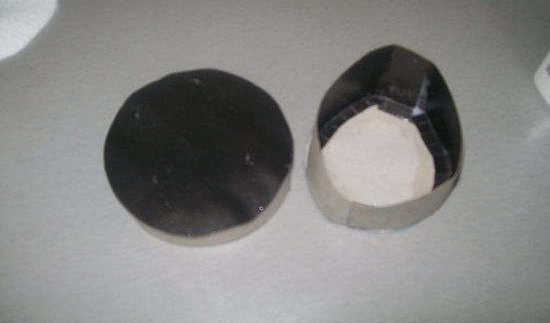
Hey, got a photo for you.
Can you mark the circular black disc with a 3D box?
[{"bbox_3d":[-0.043,-0.004,0.330,0.105,0.021,0.105,0,63,-2],"label":"circular black disc"}]

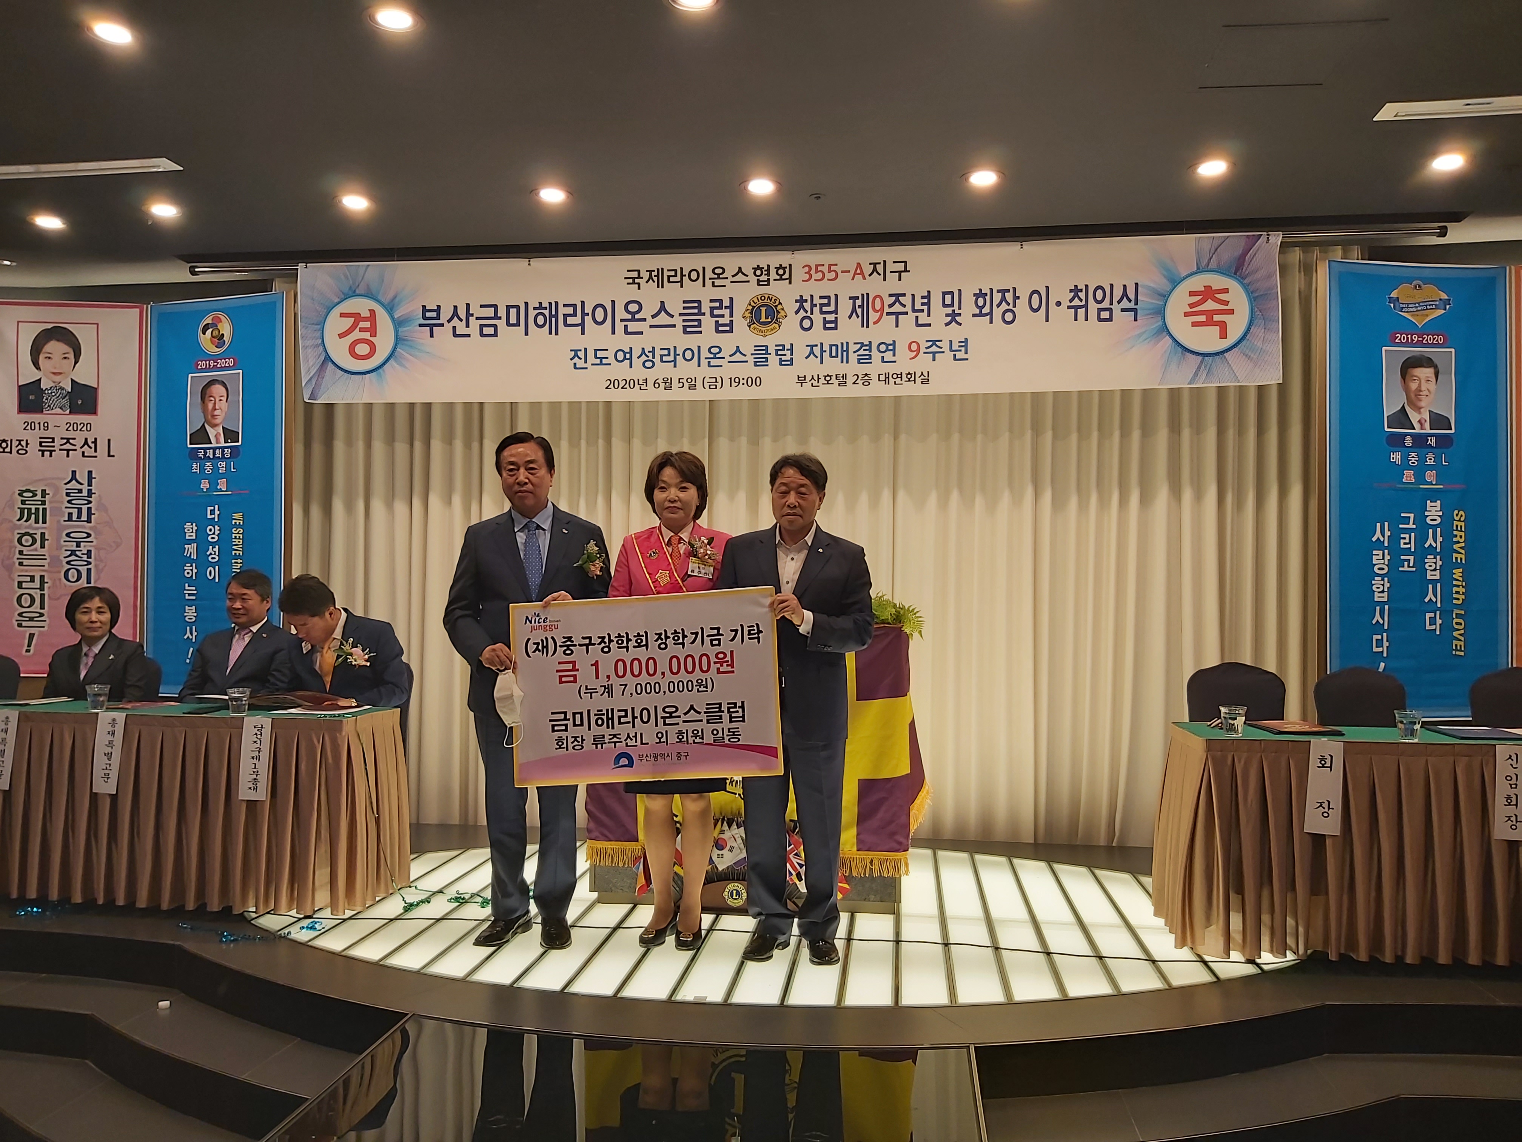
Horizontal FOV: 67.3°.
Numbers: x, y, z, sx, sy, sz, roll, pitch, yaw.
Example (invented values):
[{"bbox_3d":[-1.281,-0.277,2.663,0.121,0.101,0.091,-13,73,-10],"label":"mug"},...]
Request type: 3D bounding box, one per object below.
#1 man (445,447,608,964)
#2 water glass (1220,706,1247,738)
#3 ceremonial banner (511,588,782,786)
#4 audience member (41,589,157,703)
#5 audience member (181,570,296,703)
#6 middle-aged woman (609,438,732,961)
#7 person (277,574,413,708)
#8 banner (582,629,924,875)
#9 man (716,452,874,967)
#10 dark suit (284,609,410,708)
[{"bbox_3d":[-0.793,0.393,3.880,0.560,1.740,0.420,0,-1,0],"label":"man"},{"bbox_3d":[1.565,0.497,3.790,0.090,0.097,0.090,0,-1,7],"label":"water glass"},{"bbox_3d":[-0.382,0.381,3.741,0.890,0.600,0.015,-4,-8,8],"label":"ceremonial banner"},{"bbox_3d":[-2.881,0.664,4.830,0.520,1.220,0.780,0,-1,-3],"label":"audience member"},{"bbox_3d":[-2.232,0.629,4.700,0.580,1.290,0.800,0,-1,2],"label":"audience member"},{"bbox_3d":[-0.306,0.435,3.900,0.470,1.660,0.360,0,-1,3],"label":"middle-aged woman"},{"bbox_3d":[-1.723,0.650,4.660,0.580,1.250,0.820,0,-1,8],"label":"person"},{"bbox_3d":[0.002,0.666,4.420,1.270,0.950,0.420,0,-1,7],"label":"banner"},{"bbox_3d":[0.111,0.433,3.730,0.530,1.660,0.420,0,-1,5],"label":"man"},{"bbox_3d":[-1.689,0.475,4.660,0.560,0.620,0.520,0,-1,8],"label":"dark suit"}]

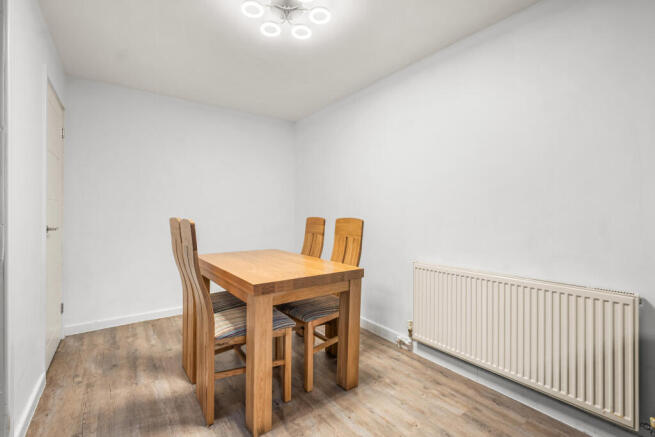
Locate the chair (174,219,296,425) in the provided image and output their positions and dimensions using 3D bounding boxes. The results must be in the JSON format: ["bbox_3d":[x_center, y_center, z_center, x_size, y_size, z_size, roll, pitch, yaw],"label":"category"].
[{"bbox_3d":[-0.554,0.547,1.659,0.572,1.090,0.444,0,1,-38],"label":"chair"}]

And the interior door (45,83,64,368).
[{"bbox_3d":[-2.135,0.054,2.118,0.050,2.022,0.670,0,1,-38],"label":"interior door"}]

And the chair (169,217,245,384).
[{"bbox_3d":[-0.812,0.542,1.997,0.572,1.090,0.444,0,1,-38],"label":"chair"}]

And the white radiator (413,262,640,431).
[{"bbox_3d":[1.059,0.643,1.690,0.100,0.586,1.143,0,1,-38],"label":"white radiator"}]

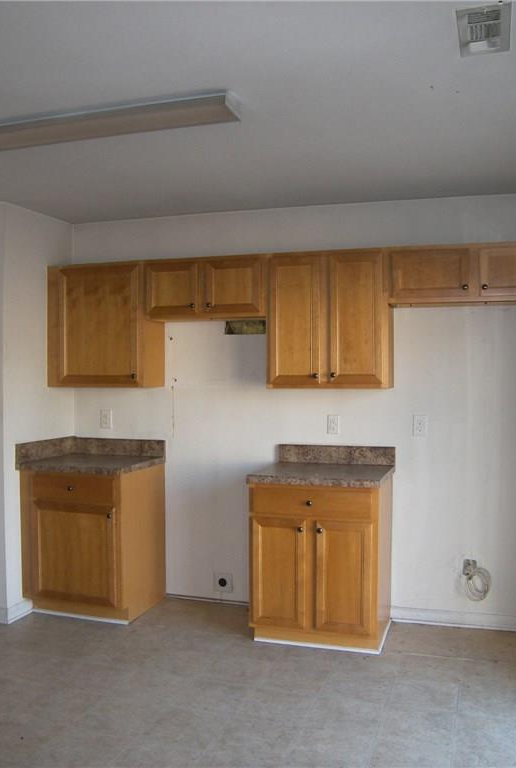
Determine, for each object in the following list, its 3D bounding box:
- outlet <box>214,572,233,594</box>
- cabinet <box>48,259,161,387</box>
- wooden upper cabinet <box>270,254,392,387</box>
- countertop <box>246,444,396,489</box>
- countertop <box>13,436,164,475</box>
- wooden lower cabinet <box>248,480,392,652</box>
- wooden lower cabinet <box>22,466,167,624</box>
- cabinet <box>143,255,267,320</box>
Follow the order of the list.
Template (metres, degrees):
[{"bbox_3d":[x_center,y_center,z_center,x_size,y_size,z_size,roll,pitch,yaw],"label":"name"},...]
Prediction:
[{"bbox_3d":[-0.215,1.260,4.471,0.120,0.120,0.020,0,1,17],"label":"outlet"},{"bbox_3d":[-0.968,-0.363,4.515,0.672,0.760,0.323,0,1,17],"label":"cabinet"},{"bbox_3d":[0.421,-0.355,4.104,0.674,0.762,0.315,0,2,17],"label":"wooden upper cabinet"},{"bbox_3d":[0.371,0.451,3.979,0.714,0.145,0.628,0,2,17],"label":"countertop"},{"bbox_3d":[-1.006,0.440,4.382,0.690,0.146,0.630,0,1,17],"label":"countertop"},{"bbox_3d":[0.375,0.961,4.002,0.688,0.877,0.612,0,2,17],"label":"wooden lower cabinet"},{"bbox_3d":[-1.009,0.952,4.437,0.672,0.877,0.612,0,2,17],"label":"wooden lower cabinet"},{"bbox_3d":[-0.277,-0.563,4.293,0.777,0.352,0.323,0,1,17],"label":"cabinet"}]

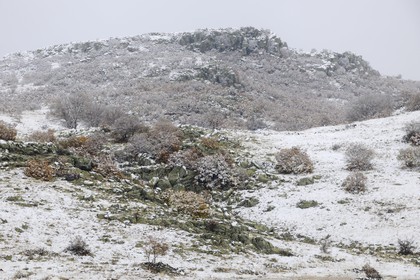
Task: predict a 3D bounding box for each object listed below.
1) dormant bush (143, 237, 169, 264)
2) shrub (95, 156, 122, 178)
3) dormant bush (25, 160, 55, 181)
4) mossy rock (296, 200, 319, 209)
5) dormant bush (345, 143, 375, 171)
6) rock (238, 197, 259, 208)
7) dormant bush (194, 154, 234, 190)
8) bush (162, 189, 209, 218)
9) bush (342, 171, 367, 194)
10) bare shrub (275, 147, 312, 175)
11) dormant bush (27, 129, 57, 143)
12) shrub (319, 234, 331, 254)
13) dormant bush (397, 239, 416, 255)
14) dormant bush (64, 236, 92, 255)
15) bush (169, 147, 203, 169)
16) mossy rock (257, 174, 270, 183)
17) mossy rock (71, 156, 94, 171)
[{"bbox_3d":[-2.269,4.559,68.000,1.050,1.061,0.924,0,-1,0],"label":"dormant bush"},{"bbox_3d":[-6.277,1.639,101.000,1.680,1.455,1.478,0,-1,0],"label":"shrub"},{"bbox_3d":[-9.434,1.688,90.367,1.602,1.068,1.442,0,-2,0],"label":"dormant bush"},{"bbox_3d":[4.685,3.099,78.482,1.022,0.353,0.767,0,-2,0],"label":"mossy rock"},{"bbox_3d":[8.738,0.964,95.457,1.693,1.580,1.523,0,-2,0],"label":"dormant bush"},{"bbox_3d":[1.850,3.003,78.461,0.930,0.529,0.697,0,-2,0],"label":"rock"},{"bbox_3d":[0.265,1.910,96.000,2.281,2.074,2.007,0,-1,0],"label":"dormant bush"},{"bbox_3d":[-1.290,3.344,86.000,2.554,1.548,2.247,0,-1,0],"label":"bush"},{"bbox_3d":[8.494,2.557,96.000,1.368,1.267,1.204,0,-1,0],"label":"bush"},{"bbox_3d":[4.779,1.173,93.473,2.097,1.545,1.887,0,-2,0],"label":"bare shrub"},{"bbox_3d":[-12.381,-0.331,120.000,2.138,1.008,1.882,0,-1,0],"label":"dormant bush"},{"bbox_3d":[4.530,4.134,64.613,0.460,0.766,0.414,0,-2,0],"label":"shrub"},{"bbox_3d":[7.779,4.216,64.655,0.613,0.613,0.552,0,-2,0],"label":"dormant bush"},{"bbox_3d":[-5.176,4.192,64.287,1.064,0.760,0.958,0,-2,0],"label":"dormant bush"},{"bbox_3d":[-1.545,1.104,103.000,2.080,1.496,1.830,0,-1,0],"label":"bush"},{"bbox_3d":[2.920,2.102,89.152,0.740,0.401,0.555,0,-2,0],"label":"mossy rock"},{"bbox_3d":[-7.440,1.371,95.305,1.354,0.749,1.016,0,-2,0],"label":"mossy rock"}]

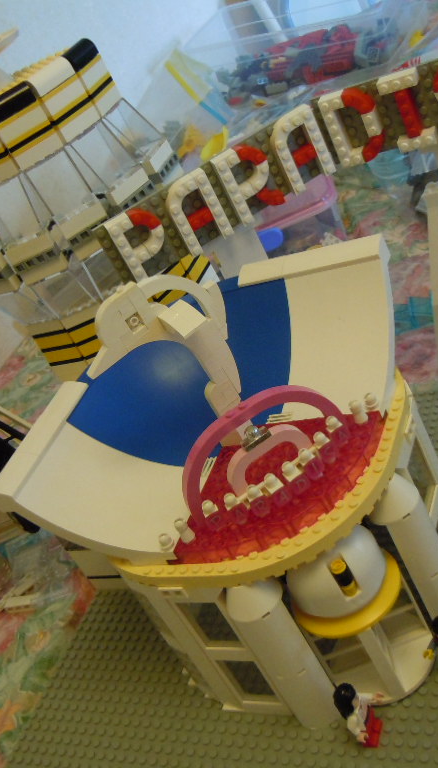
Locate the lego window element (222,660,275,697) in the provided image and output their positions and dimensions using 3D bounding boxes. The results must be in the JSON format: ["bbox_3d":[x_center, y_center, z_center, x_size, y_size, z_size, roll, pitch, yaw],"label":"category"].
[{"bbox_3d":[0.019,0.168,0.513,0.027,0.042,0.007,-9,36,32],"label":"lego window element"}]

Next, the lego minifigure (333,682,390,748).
[{"bbox_3d":[0.077,0.177,0.476,0.019,0.042,0.025,-9,36,32],"label":"lego minifigure"}]

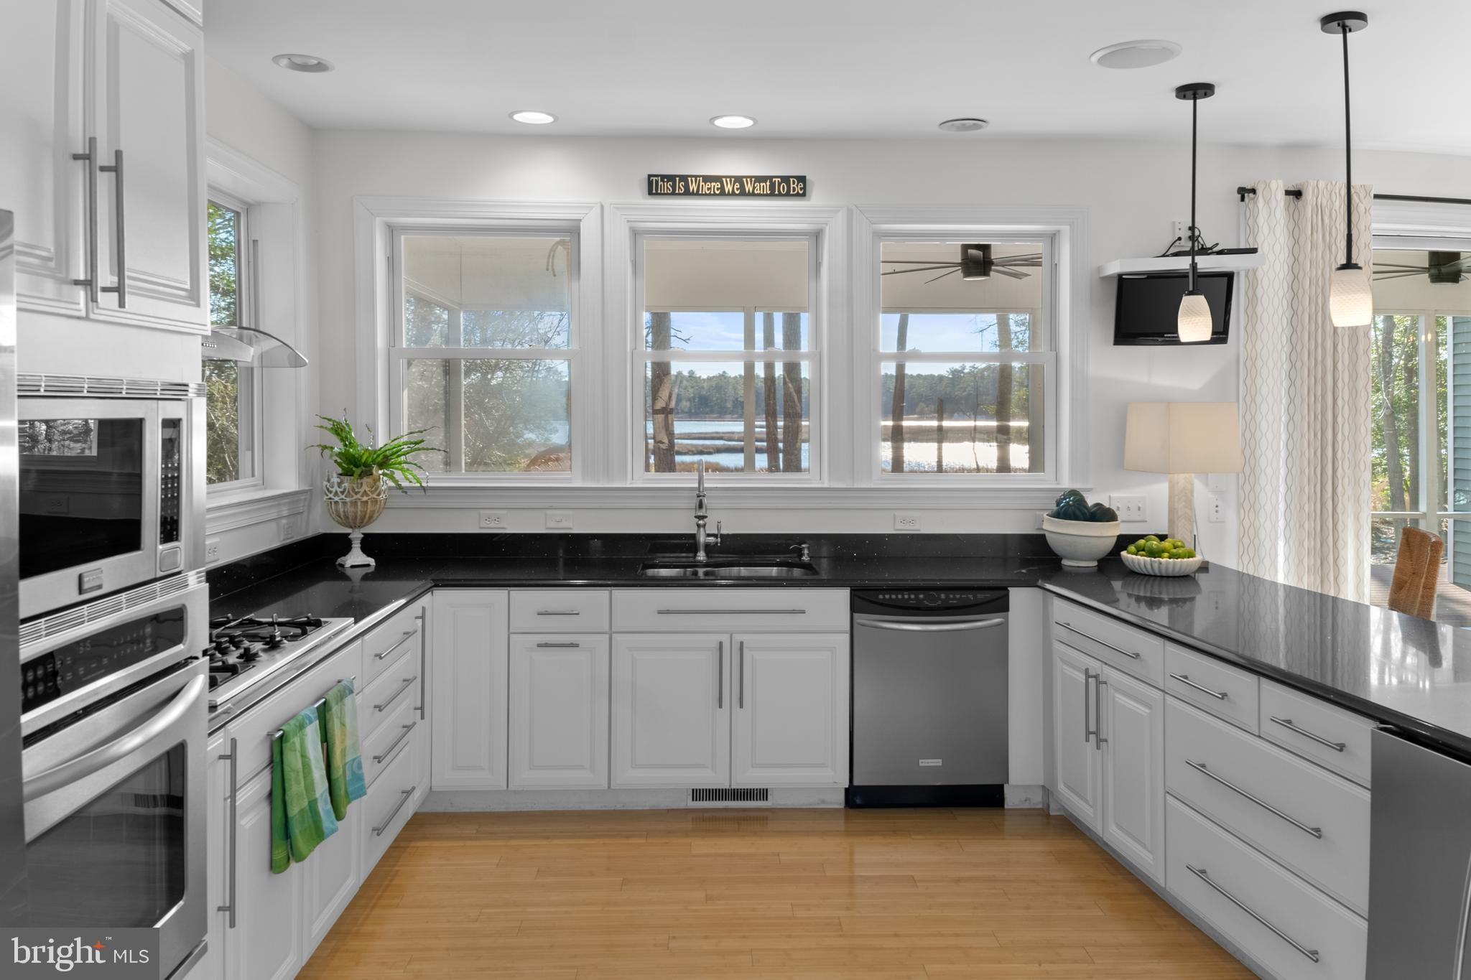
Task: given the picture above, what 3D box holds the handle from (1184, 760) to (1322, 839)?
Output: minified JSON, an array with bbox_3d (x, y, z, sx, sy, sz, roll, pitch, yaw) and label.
[{"bbox_3d":[1.353,0.799,2.676,0.036,0.013,0.550,0,4,-7],"label":"handle"}]

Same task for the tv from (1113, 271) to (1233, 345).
[{"bbox_3d":[1.846,-0.762,4.300,0.456,0.300,0.060,2,10,13],"label":"tv"}]

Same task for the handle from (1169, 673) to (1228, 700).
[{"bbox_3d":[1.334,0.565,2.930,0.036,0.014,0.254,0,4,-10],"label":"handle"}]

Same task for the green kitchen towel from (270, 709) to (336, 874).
[{"bbox_3d":[-1.042,0.726,2.470,0.065,0.315,0.330,0,2,-3],"label":"green kitchen towel"}]

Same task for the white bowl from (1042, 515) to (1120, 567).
[{"bbox_3d":[1.436,0.215,4.240,0.320,0.195,0.320,0,2,0],"label":"white bowl"}]

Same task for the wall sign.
[{"bbox_3d":[-0.037,-1.325,4.445,0.700,0.090,0.020,0,3,-2],"label":"wall sign"}]

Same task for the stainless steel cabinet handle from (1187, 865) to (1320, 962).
[{"bbox_3d":[1.351,1.098,2.676,0.036,0.013,0.550,0,2,-7],"label":"stainless steel cabinet handle"}]

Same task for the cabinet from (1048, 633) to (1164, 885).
[{"bbox_3d":[1.535,0.890,3.530,0.570,0.615,0.690,-1,3,-10],"label":"cabinet"}]

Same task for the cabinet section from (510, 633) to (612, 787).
[{"bbox_3d":[-0.678,0.830,4.170,0.385,0.590,0.560,0,3,-2],"label":"cabinet section"}]

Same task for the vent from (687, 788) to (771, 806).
[{"bbox_3d":[-0.022,1.183,3.950,0.330,0.078,0.015,0,2,-2],"label":"vent"}]

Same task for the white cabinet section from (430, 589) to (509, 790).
[{"bbox_3d":[-1.015,0.747,4.160,0.305,0.765,0.560,0,3,-2],"label":"white cabinet section"}]

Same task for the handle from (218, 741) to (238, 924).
[{"bbox_3d":[-1.055,0.712,2.119,0.037,0.400,0.012,0,2,-3],"label":"handle"}]

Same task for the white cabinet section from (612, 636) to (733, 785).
[{"bbox_3d":[-0.256,0.831,4.185,0.455,0.590,0.560,0,3,-2],"label":"white cabinet section"}]

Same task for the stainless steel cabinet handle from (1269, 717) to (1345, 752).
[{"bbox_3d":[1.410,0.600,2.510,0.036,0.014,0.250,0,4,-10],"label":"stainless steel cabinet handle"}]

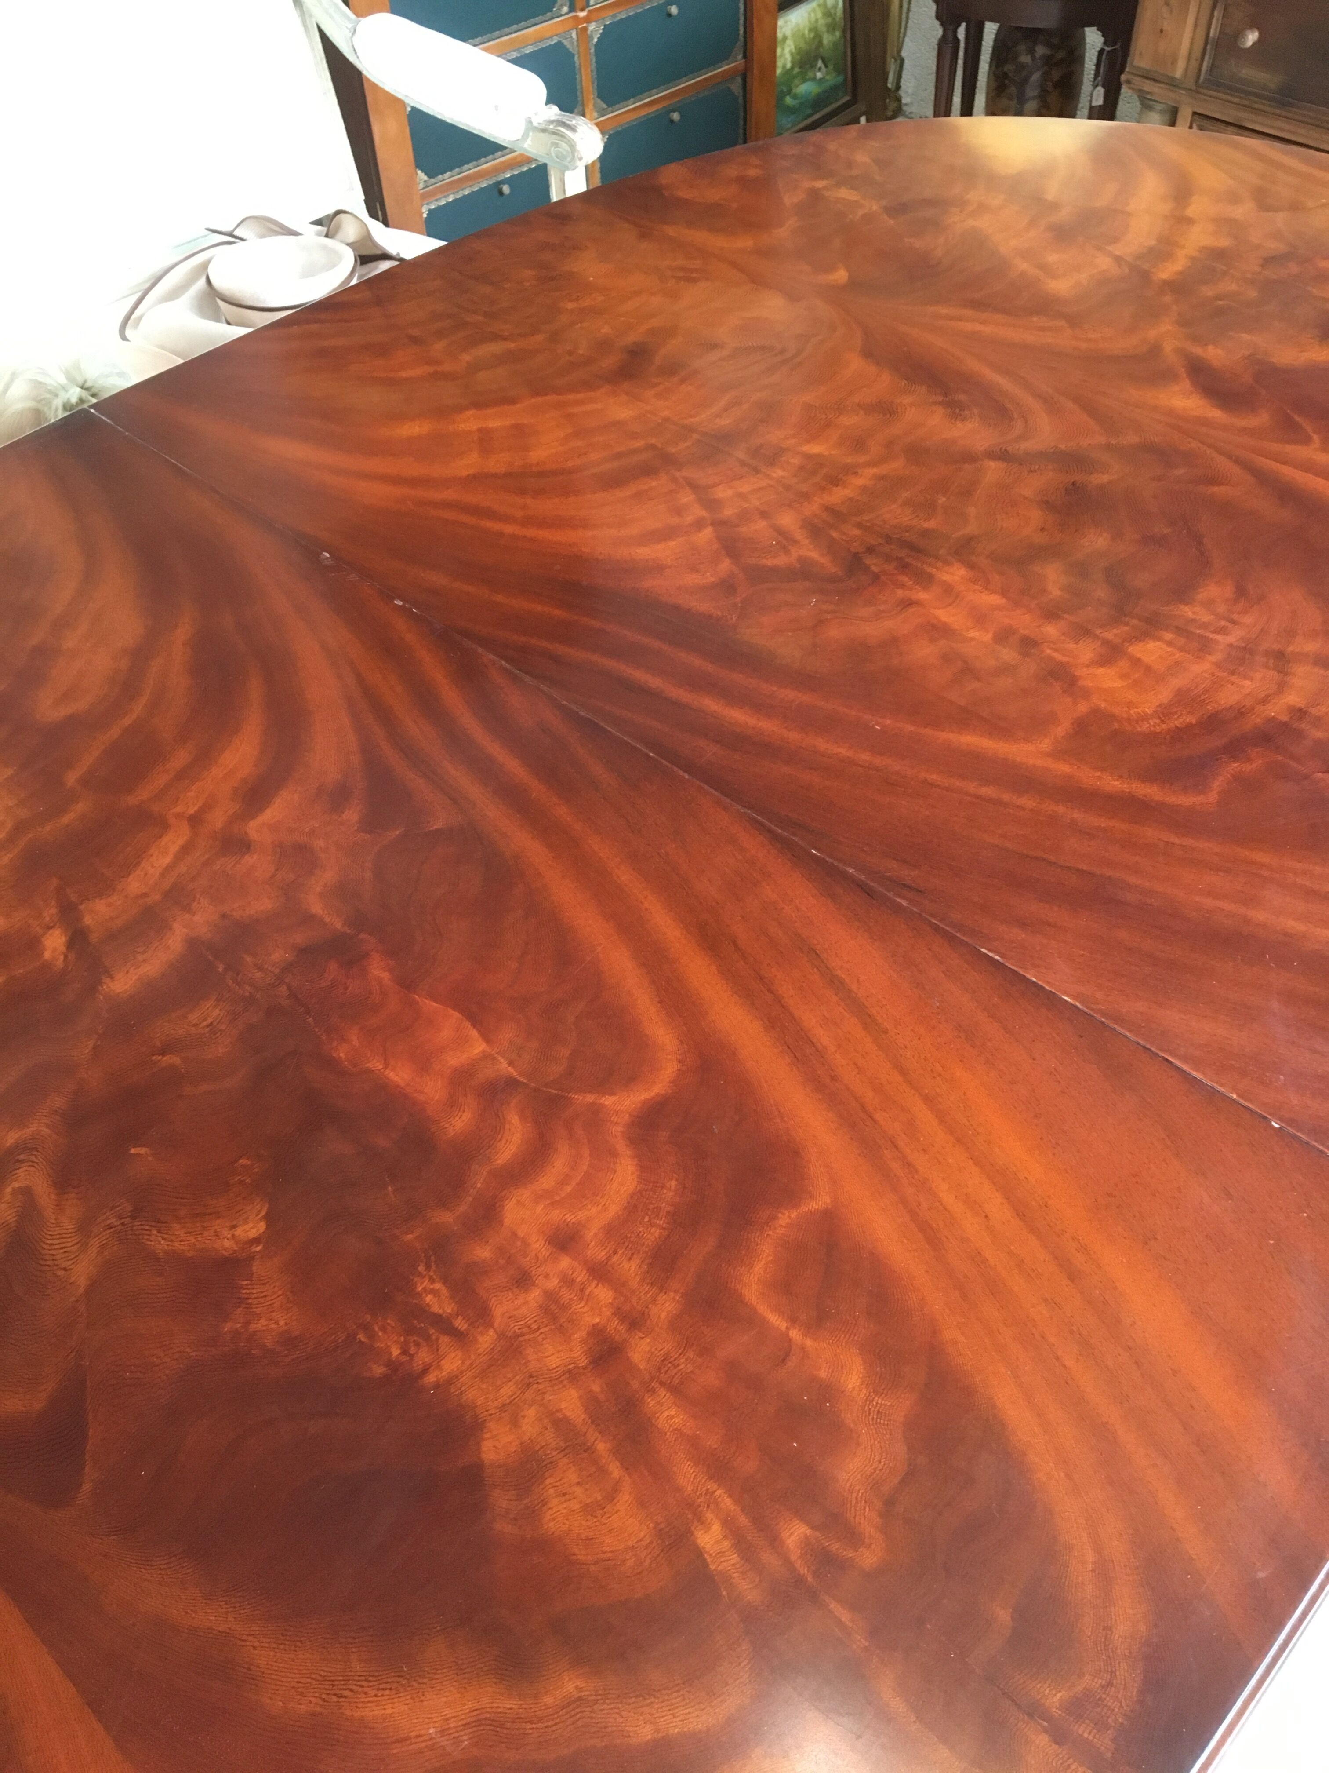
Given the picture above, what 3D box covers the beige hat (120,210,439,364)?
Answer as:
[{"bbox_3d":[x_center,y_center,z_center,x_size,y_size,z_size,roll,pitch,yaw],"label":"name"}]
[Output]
[{"bbox_3d":[-0.463,-0.705,1.823,0.400,0.130,0.370,9,51,10],"label":"beige hat"}]

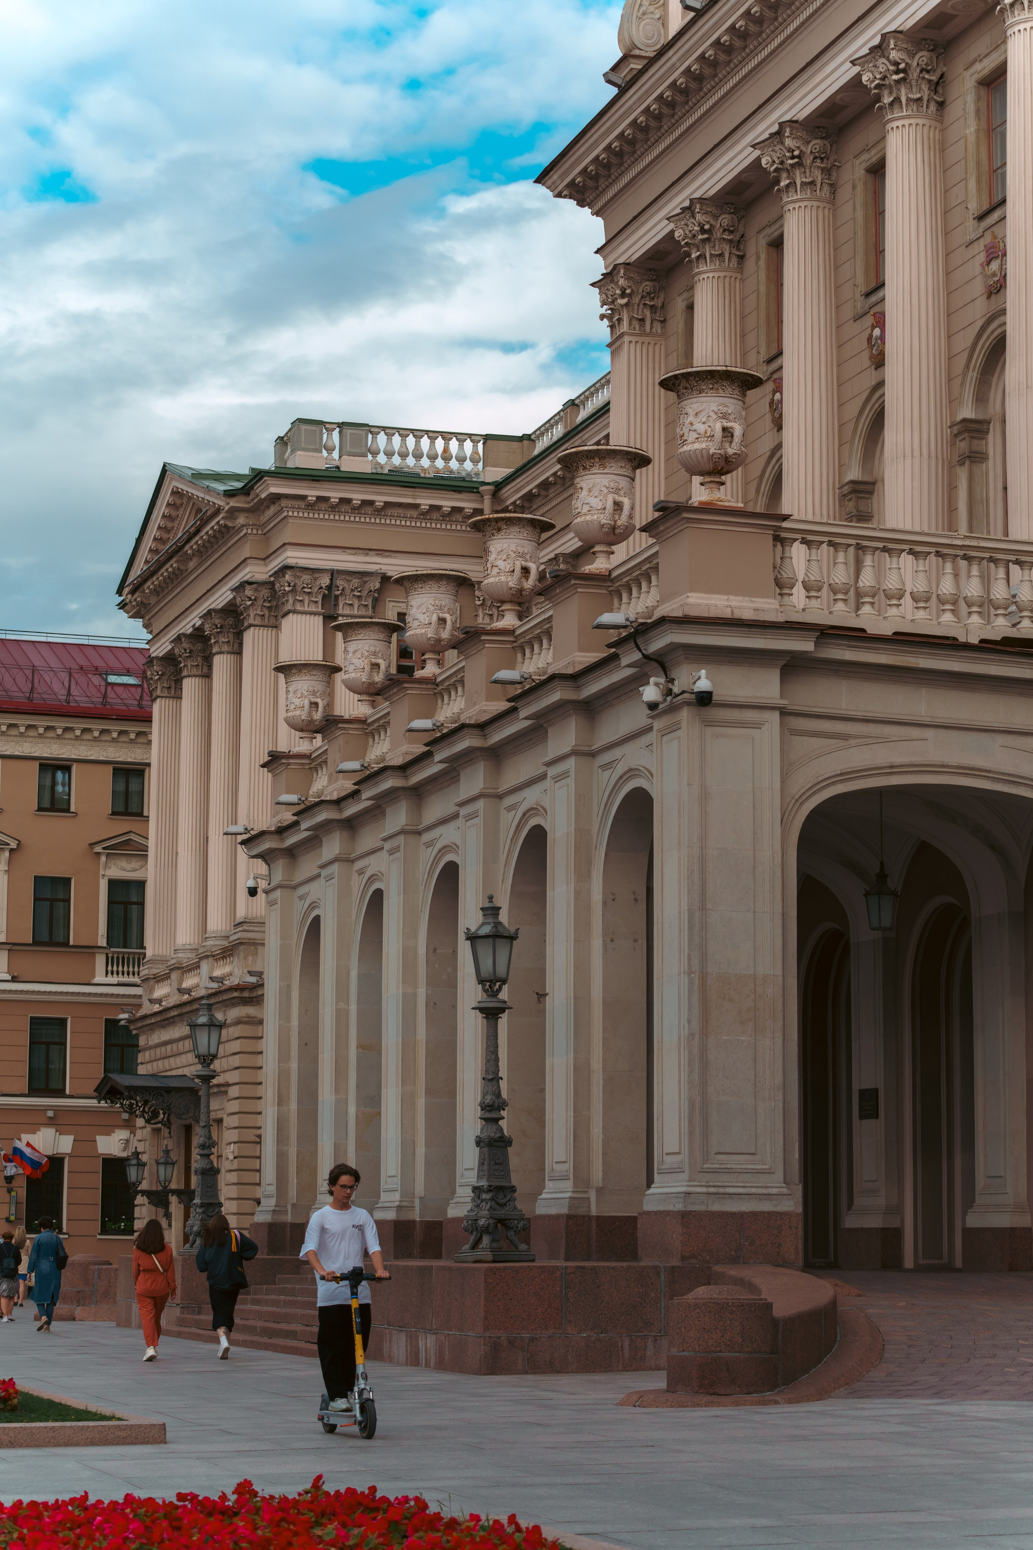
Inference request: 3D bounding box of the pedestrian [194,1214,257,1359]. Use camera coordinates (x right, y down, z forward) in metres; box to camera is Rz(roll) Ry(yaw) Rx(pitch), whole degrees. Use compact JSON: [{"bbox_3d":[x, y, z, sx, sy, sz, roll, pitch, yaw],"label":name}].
[{"bbox_3d":[-3.357,5.964,38.183,0.660,1.670,0.500,2,-8,-13],"label":"pedestrian"}]

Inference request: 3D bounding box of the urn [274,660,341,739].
[{"bbox_3d":[-3.514,-1.066,55.351,1.170,1.530,1.170,3,-9,-17],"label":"urn"}]

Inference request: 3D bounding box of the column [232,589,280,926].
[{"bbox_3d":[-6.877,-0.472,87.120,1.080,9.600,1.080,3,-8,-17],"label":"column"}]

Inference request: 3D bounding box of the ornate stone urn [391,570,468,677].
[{"bbox_3d":[-1.258,-2.191,48.871,1.220,1.630,1.220,0,-8,0],"label":"ornate stone urn"}]

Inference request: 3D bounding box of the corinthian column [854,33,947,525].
[{"bbox_3d":[5.372,-5.745,45.783,1.050,9.200,1.080,3,-9,-17],"label":"corinthian column"}]

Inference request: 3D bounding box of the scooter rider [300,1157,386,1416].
[{"bbox_3d":[-1.220,3.659,23.327,0.580,1.767,0.550,3,-9,-17],"label":"scooter rider"}]

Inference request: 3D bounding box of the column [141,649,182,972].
[{"bbox_3d":[-10.605,1.184,99.041,1.080,9.600,1.080,3,-8,-17],"label":"column"}]

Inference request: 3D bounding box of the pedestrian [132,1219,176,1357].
[{"bbox_3d":[-4.247,6.059,38.518,0.500,1.641,0.450,2,-8,-13],"label":"pedestrian"}]

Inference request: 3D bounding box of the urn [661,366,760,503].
[{"bbox_3d":[2.260,-3.765,37.915,1.220,1.630,1.220,0,-8,0],"label":"urn"}]

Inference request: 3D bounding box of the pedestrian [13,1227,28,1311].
[{"bbox_3d":[-10.454,10.363,69.000,0.480,1.670,0.420,2,-8,-12],"label":"pedestrian"}]

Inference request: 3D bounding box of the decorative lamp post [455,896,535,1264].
[{"bbox_3d":[-0.236,3.461,37.389,0.740,4.180,0.740,3,-8,-17],"label":"decorative lamp post"}]

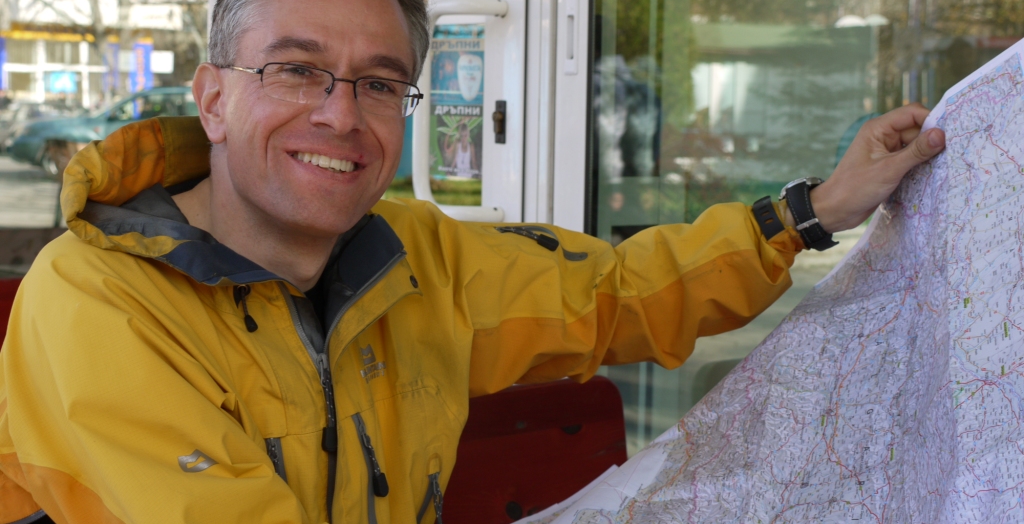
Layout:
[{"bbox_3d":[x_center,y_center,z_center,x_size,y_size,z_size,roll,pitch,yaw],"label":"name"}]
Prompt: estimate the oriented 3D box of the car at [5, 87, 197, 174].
[{"bbox_3d":[-5.480,-1.985,26.300,4.350,1.410,1.700,0,5,-15],"label":"car"}]

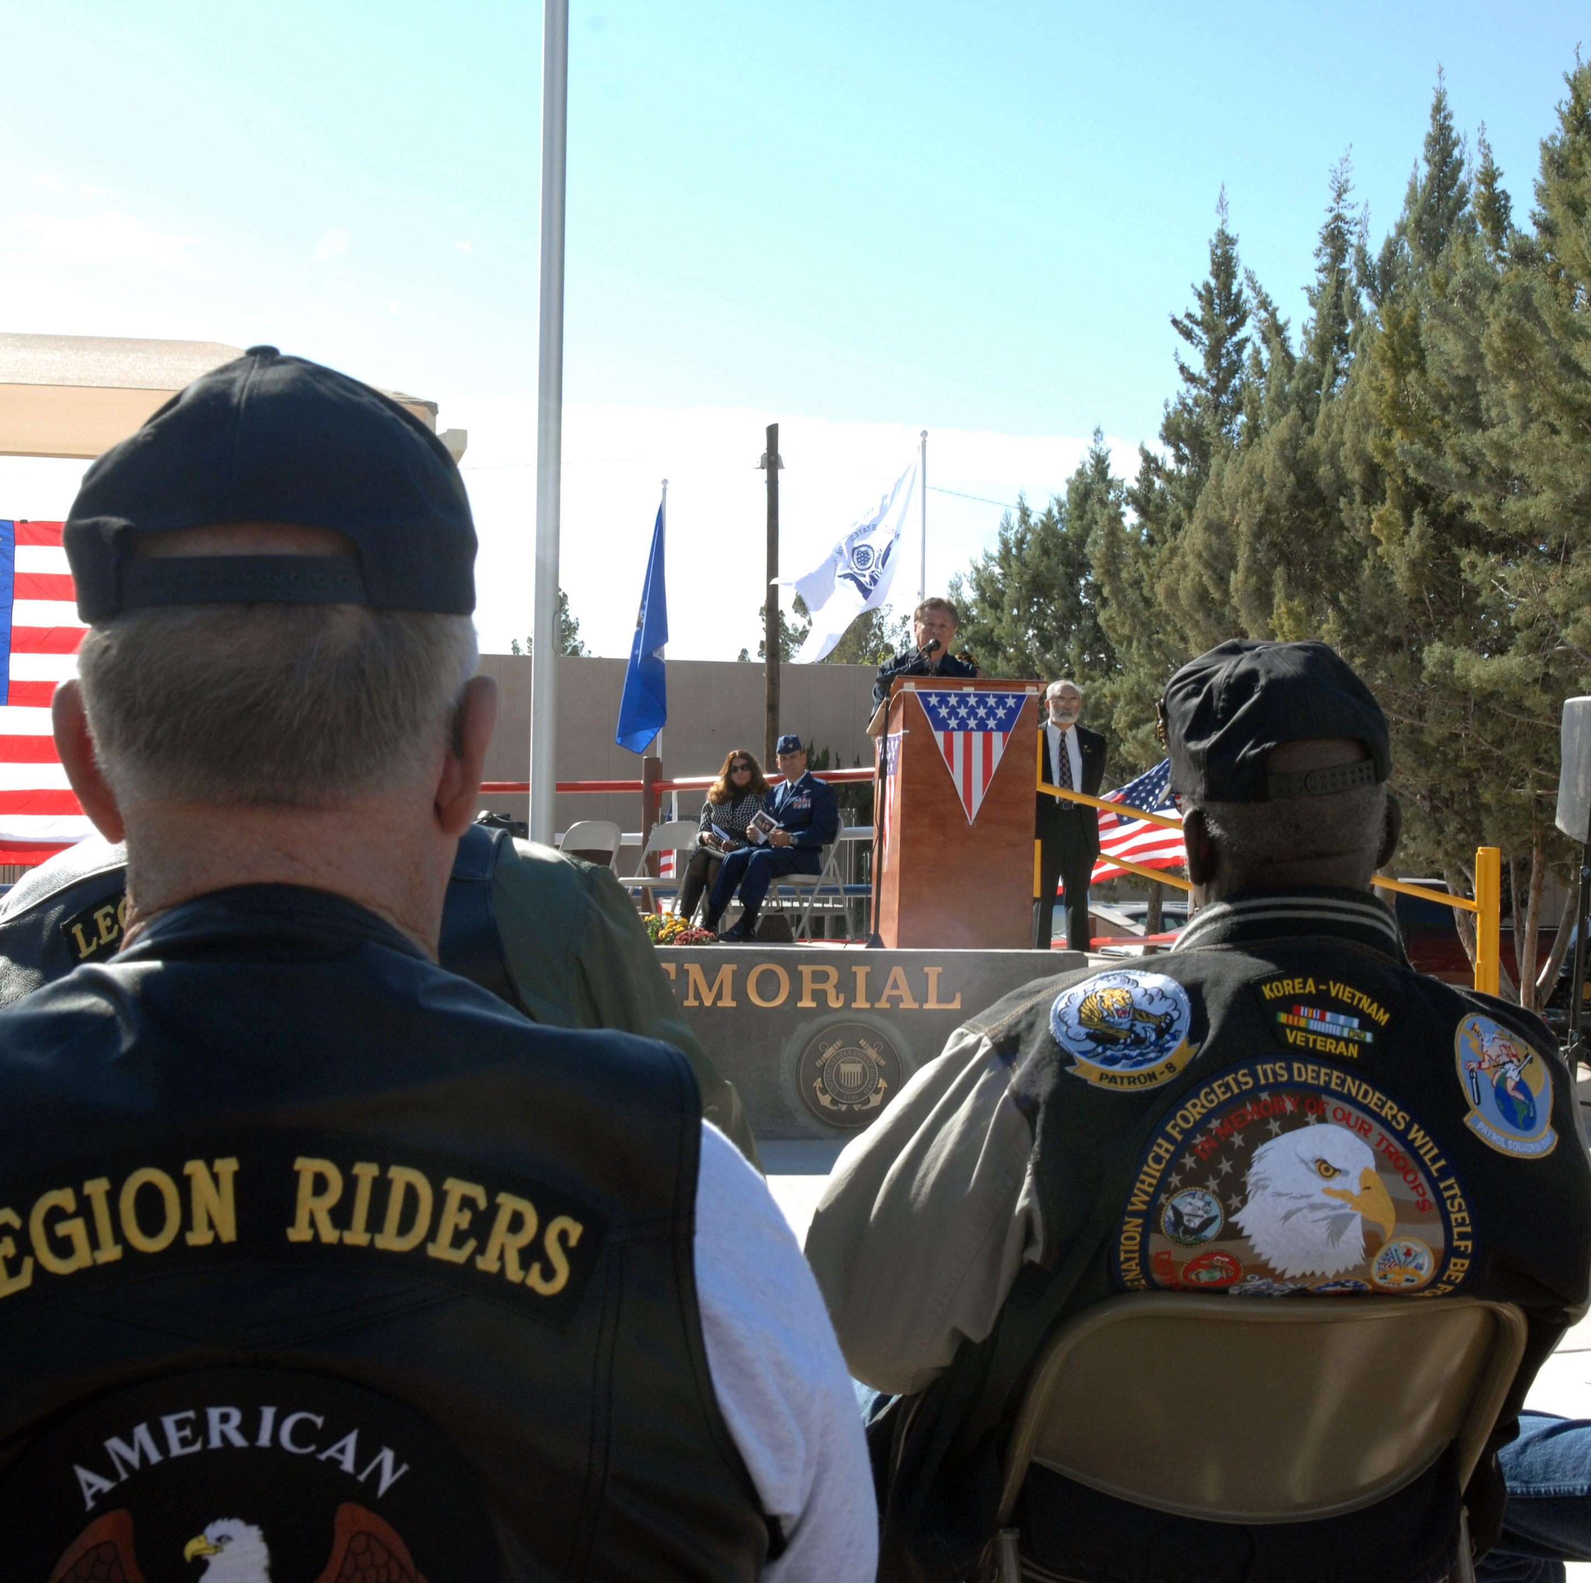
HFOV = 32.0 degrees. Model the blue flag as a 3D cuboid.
[{"bbox_3d":[-1.041,-1.122,18.700,0.370,1.740,0.320,1,-2,6],"label":"blue flag"}]

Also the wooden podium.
[{"bbox_3d":[0.748,0.107,12.750,0.660,1.240,0.530,1,-2,-12],"label":"wooden podium"}]

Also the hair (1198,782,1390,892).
[{"bbox_3d":[0.443,0.037,2.470,0.155,0.100,0.140,1,-2,-12],"label":"hair"}]

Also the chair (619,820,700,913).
[{"bbox_3d":[-0.832,0.572,17.600,0.460,0.780,0.480,0,-2,29],"label":"chair"}]

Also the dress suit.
[{"bbox_3d":[1.424,0.340,14.700,0.500,1.420,0.290,1,-2,6],"label":"dress suit"}]

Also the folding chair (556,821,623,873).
[{"bbox_3d":[-1.406,0.570,17.700,0.460,0.780,0.480,0,-2,29],"label":"folding chair"}]

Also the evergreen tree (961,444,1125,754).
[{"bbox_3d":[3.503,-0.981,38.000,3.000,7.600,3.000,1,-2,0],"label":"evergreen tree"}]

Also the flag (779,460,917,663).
[{"bbox_3d":[0.321,-1.386,16.800,0.860,1.220,0.500,1,-2,-6],"label":"flag"}]

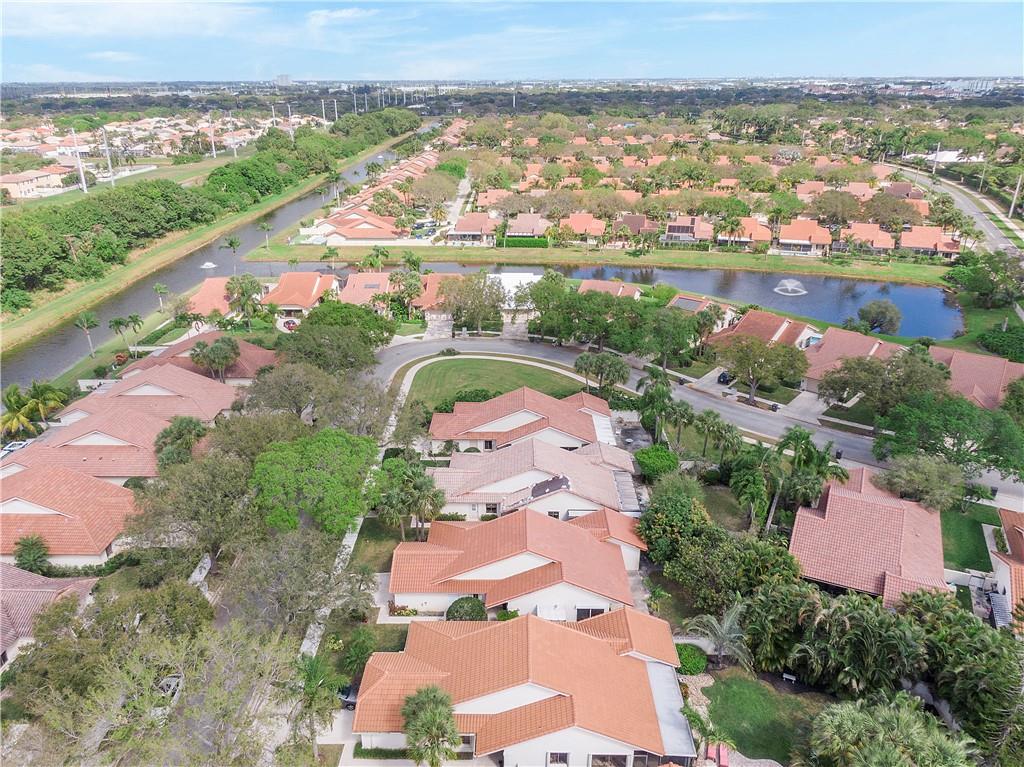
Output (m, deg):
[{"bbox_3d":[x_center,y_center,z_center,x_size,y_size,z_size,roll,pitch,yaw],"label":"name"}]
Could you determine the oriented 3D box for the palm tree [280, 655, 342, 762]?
[{"bbox_3d":[-13.426,22.759,48.659,3.951,8.914,3.951,0,23,0],"label":"palm tree"}]

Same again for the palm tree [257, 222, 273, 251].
[{"bbox_3d":[-70.810,-41.911,202.220,4.400,7.200,4.400,0,23,0],"label":"palm tree"}]

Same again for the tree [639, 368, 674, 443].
[{"bbox_3d":[17.847,3.470,88.198,4.500,10.700,4.500,0,23,0],"label":"tree"}]

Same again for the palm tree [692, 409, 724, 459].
[{"bbox_3d":[24.511,6.396,89.253,3.887,6.633,3.887,0,23,0],"label":"palm tree"}]

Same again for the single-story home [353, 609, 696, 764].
[{"bbox_3d":[0.789,21.543,52.118,23.750,6.200,12.700,0,23,0],"label":"single-story home"}]

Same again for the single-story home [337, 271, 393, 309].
[{"bbox_3d":[-30.047,-20.558,153.363,12.600,6.100,23.520,0,23,0],"label":"single-story home"}]

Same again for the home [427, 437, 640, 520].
[{"bbox_3d":[2.003,10.525,79.931,24.200,6.600,13.200,0,23,0],"label":"home"}]

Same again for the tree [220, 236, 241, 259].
[{"bbox_3d":[-67.952,-30.193,171.453,4.700,9.900,4.700,0,23,0],"label":"tree"}]

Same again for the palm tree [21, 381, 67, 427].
[{"bbox_3d":[-65.186,2.876,98.159,5.600,6.900,5.600,0,23,0],"label":"palm tree"}]

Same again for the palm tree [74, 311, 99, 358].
[{"bbox_3d":[-71.077,-8.072,119.390,3.700,8.100,3.700,0,23,0],"label":"palm tree"}]

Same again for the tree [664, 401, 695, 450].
[{"bbox_3d":[21.927,5.345,91.897,4.000,6.500,4.000,0,23,0],"label":"tree"}]

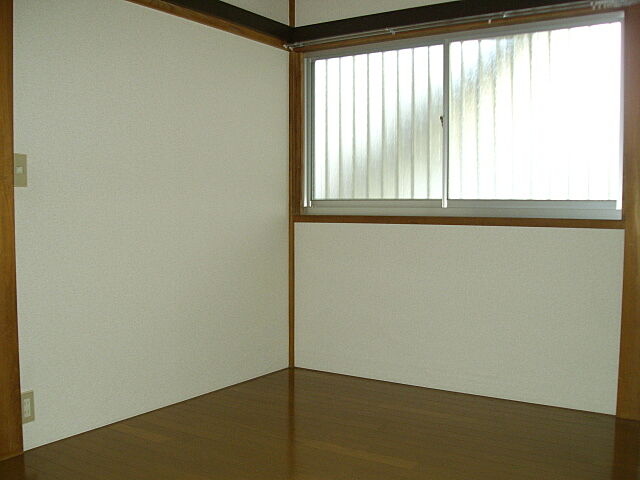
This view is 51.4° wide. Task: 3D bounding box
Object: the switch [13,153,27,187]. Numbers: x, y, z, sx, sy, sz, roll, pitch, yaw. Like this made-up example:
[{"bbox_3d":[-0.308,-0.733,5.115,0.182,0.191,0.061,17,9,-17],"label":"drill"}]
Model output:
[{"bbox_3d":[-1.094,-0.252,2.411,0.012,0.120,0.067,2,4,34],"label":"switch"}]

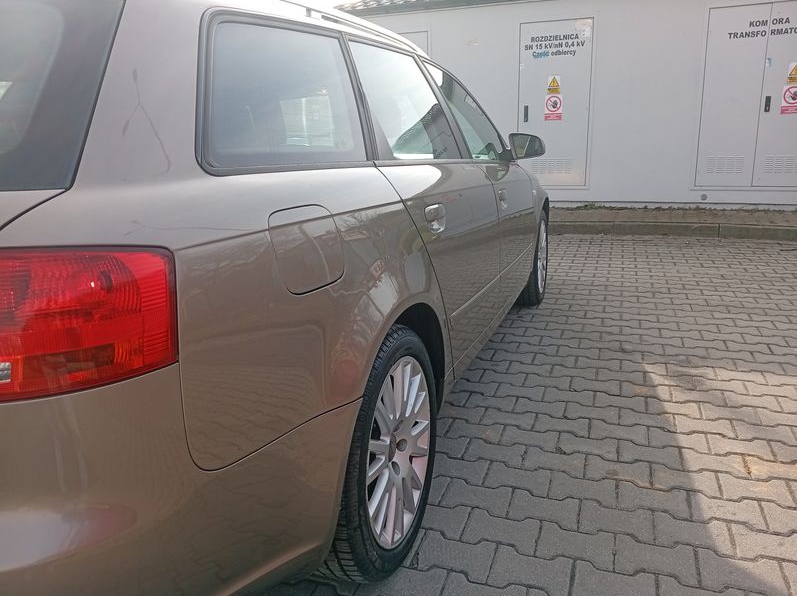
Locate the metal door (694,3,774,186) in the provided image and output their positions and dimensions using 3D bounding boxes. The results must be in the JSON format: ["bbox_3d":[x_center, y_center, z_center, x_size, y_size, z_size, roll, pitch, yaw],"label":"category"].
[{"bbox_3d":[3.777,-2.250,7.054,0.599,1.952,0.050,4,15,22],"label":"metal door"}]

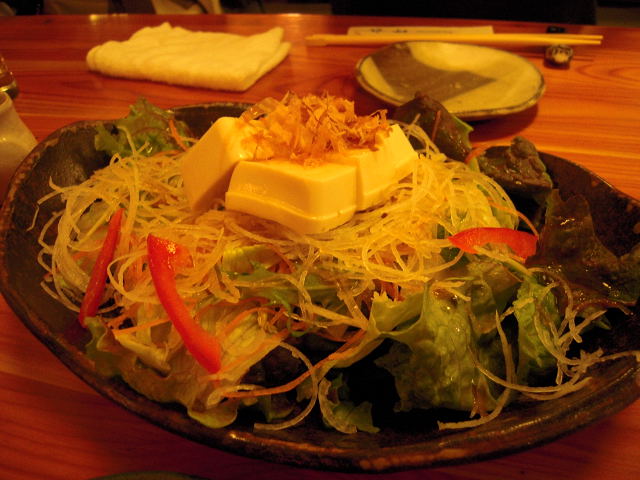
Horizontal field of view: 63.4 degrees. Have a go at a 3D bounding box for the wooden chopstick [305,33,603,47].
[{"bbox_3d":[0.106,-0.167,0.432,0.240,0.007,0.016,3,40,9],"label":"wooden chopstick"}]

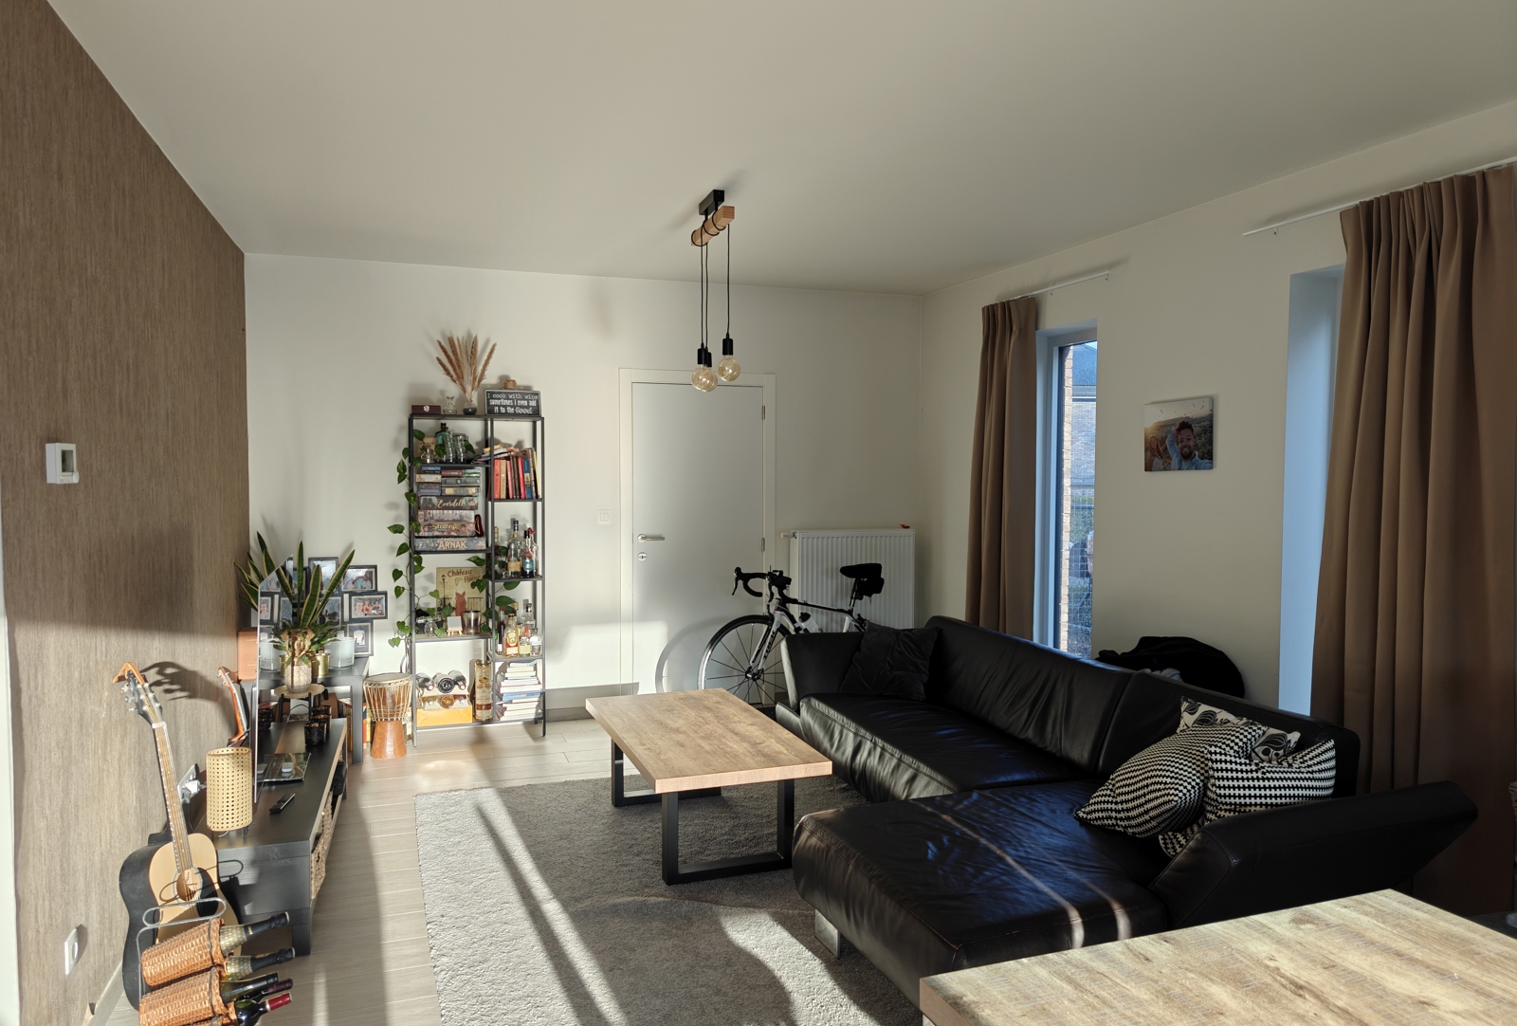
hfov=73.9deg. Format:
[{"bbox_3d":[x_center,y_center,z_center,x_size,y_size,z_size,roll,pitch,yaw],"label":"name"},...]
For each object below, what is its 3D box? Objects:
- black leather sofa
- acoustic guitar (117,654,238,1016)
[{"bbox_3d":[0.681,0.946,3.676,1.470,0.780,2.920,-1,3,-19],"label":"black leather sofa"},{"bbox_3d":[-1.661,0.910,2.814,0.110,0.960,0.365,-15,-5,7],"label":"acoustic guitar"}]

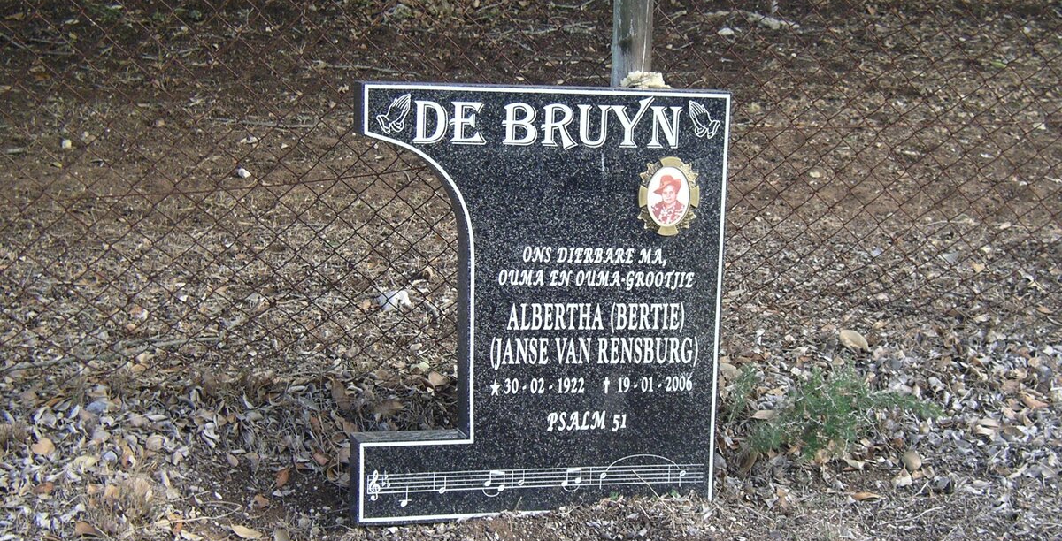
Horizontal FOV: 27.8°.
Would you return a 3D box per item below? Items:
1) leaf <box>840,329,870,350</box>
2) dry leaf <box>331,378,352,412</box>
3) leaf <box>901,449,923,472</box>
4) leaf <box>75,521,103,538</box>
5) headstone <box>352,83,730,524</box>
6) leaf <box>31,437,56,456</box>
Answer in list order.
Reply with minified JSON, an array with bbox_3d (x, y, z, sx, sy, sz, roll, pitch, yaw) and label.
[{"bbox_3d":[0.843,0.181,5.595,0.078,0.036,0.050,2,12,0],"label":"leaf"},{"bbox_3d":[-0.431,0.285,4.894,0.048,0.062,0.035,2,12,0],"label":"dry leaf"},{"bbox_3d":[0.818,0.409,4.611,0.045,0.036,0.035,2,12,0],"label":"leaf"},{"bbox_3d":[-0.834,0.488,4.052,0.053,0.022,0.038,2,12,0],"label":"leaf"},{"bbox_3d":[0.017,0.064,4.232,0.732,0.850,0.087,0,8,-15],"label":"headstone"},{"bbox_3d":[-1.026,0.371,4.513,0.052,0.028,0.040,2,12,0],"label":"leaf"}]

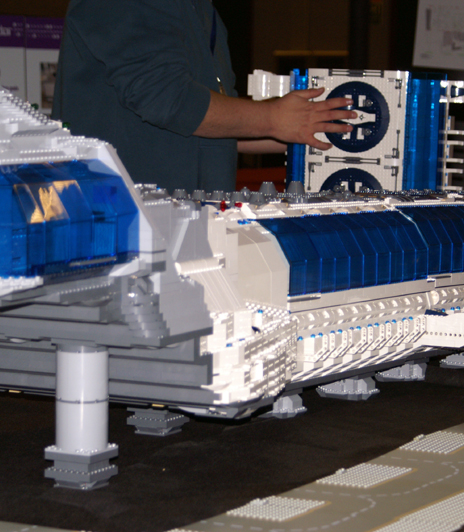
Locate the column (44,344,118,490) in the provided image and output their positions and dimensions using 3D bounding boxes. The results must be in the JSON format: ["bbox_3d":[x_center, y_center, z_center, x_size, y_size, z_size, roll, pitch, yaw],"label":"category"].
[{"bbox_3d":[-0.181,0.179,2.407,0.064,0.174,0.064,4,6,28],"label":"column"}]

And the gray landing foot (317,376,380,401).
[{"bbox_3d":[0.182,0.184,3.118,0.096,0.038,0.096,4,6,28],"label":"gray landing foot"}]

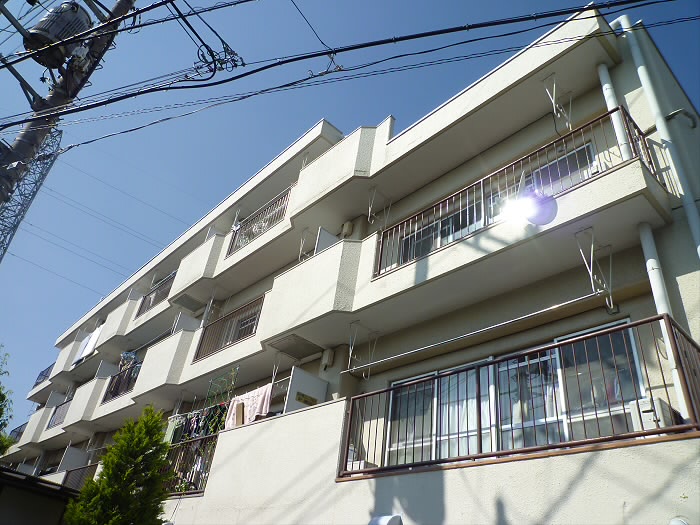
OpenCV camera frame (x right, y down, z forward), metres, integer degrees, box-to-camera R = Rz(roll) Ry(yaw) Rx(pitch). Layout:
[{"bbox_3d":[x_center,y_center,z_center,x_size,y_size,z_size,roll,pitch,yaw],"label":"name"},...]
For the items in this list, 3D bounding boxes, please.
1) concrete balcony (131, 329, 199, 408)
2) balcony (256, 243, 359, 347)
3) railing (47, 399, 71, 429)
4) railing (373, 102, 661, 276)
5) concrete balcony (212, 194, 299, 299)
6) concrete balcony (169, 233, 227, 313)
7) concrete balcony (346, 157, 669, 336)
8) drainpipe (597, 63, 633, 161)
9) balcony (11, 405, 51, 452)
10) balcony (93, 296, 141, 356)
[{"bbox_3d":[-4.220,2.651,12.265,0.920,1.285,2.268,32,-41,-31],"label":"concrete balcony"},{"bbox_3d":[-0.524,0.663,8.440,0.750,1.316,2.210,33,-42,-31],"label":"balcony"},{"bbox_3d":[-9.564,5.024,16.698,0.066,0.849,2.214,33,-42,-31],"label":"railing"},{"bbox_3d":[1.846,-0.603,6.508,0.615,0.840,3.649,33,-42,-31],"label":"railing"},{"bbox_3d":[-1.916,-0.540,11.991,0.735,1.285,3.318,32,-41,-31],"label":"concrete balcony"},{"bbox_3d":[-3.898,0.402,13.775,0.920,1.285,2.226,32,-41,-31],"label":"concrete balcony"},{"bbox_3d":[1.717,0.017,6.401,0.735,0.401,4.095,32,-41,-31],"label":"concrete balcony"},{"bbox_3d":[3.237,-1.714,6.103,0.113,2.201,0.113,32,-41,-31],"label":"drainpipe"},{"bbox_3d":[-11.748,6.515,19.469,0.920,1.285,2.268,32,-41,-31],"label":"balcony"},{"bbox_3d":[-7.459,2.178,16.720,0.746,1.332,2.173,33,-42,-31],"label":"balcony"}]

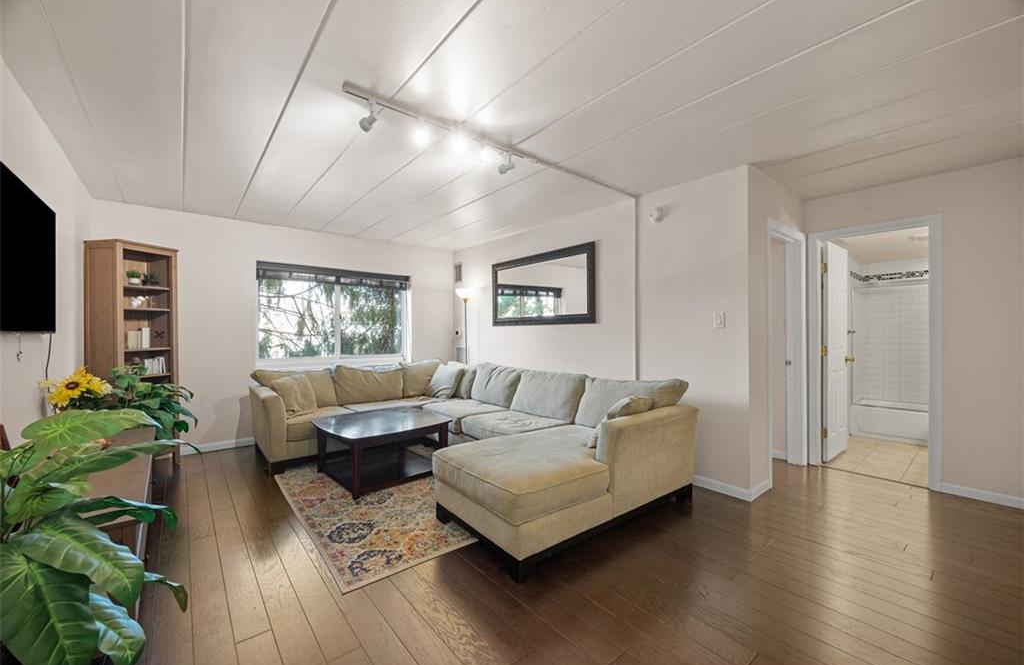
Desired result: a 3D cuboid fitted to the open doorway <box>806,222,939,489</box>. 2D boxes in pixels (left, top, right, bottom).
[{"bbox_3d":[2.959,0.152,3.295,0.130,2.069,0.809,0,0,-40],"label":"open doorway"}]

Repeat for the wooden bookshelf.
[{"bbox_3d":[-3.330,0.233,3.510,0.370,1.970,0.490,0,0,15],"label":"wooden bookshelf"}]

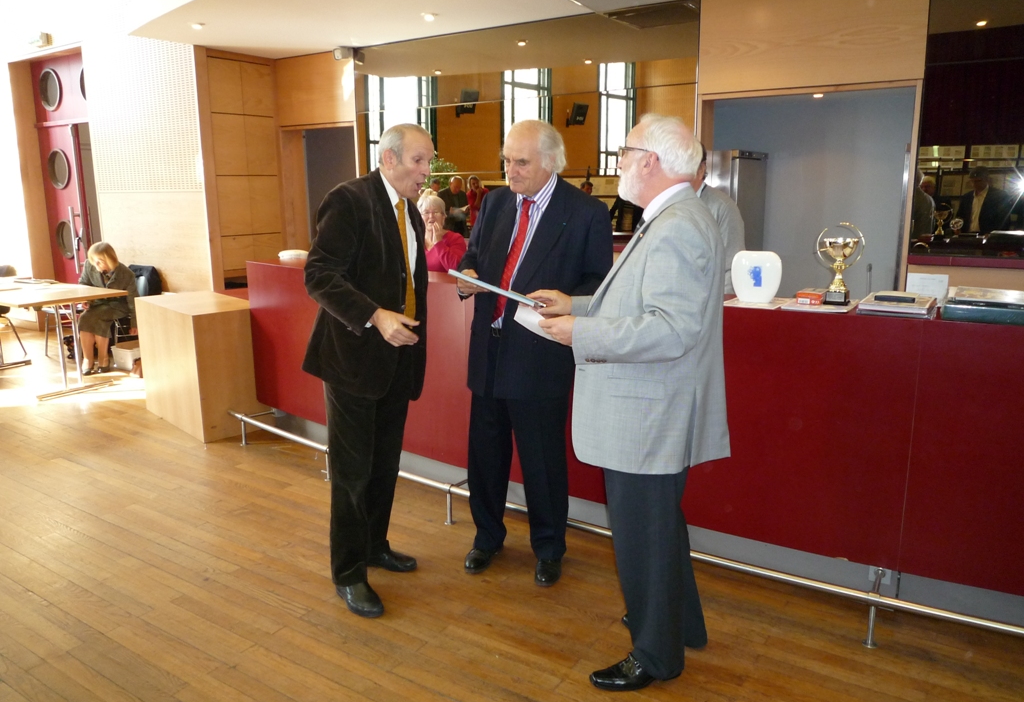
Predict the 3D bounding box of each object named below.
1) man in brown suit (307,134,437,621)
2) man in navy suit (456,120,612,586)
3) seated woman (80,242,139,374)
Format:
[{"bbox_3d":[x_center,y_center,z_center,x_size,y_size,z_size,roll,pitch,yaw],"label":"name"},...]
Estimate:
[{"bbox_3d":[-0.514,0.068,2.778,0.470,1.765,0.520,7,15,32],"label":"man in brown suit"},{"bbox_3d":[0.075,0.022,2.913,0.590,1.785,0.460,5,14,24],"label":"man in navy suit"},{"bbox_3d":[-3.575,-0.397,6.519,0.560,1.130,0.720,-6,13,-22],"label":"seated woman"}]

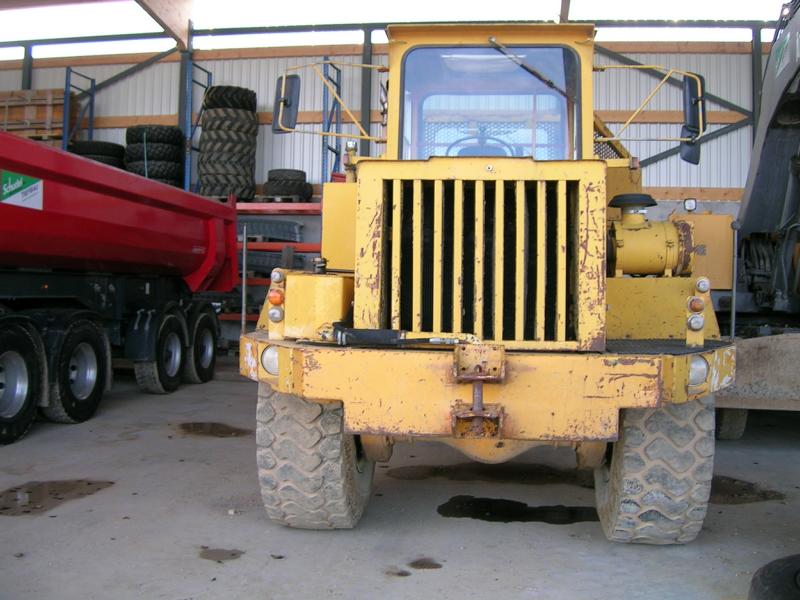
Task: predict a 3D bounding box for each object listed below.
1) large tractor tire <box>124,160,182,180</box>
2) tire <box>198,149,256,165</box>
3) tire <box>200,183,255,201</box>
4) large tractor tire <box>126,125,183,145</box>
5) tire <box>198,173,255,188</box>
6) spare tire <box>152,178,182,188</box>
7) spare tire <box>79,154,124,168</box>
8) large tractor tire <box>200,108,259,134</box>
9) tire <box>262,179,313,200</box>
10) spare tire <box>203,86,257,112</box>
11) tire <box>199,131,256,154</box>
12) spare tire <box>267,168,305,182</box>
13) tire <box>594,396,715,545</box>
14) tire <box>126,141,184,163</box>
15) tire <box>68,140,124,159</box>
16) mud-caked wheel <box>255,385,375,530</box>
[{"bbox_3d":[-4.699,-2.420,15.500,1.050,0.345,1.050,1,1,9],"label":"large tractor tire"},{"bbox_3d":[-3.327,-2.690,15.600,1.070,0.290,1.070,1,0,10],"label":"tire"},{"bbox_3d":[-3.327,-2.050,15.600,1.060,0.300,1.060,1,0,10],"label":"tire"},{"bbox_3d":[-4.694,-3.075,15.500,1.050,0.345,1.050,1,1,9],"label":"large tractor tire"},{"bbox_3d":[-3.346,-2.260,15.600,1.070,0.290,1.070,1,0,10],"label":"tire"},{"bbox_3d":[-4.835,-2.150,15.900,1.080,0.330,1.080,1,0,10],"label":"spare tire"},{"bbox_3d":[-5.877,-2.620,15.700,1.030,0.260,1.030,1,1,9],"label":"spare tire"},{"bbox_3d":[-3.288,-3.370,15.600,1.070,0.400,1.070,1,0,10],"label":"large tractor tire"},{"bbox_3d":[-2.080,-2.018,15.100,0.880,0.280,0.880,1,1,9],"label":"tire"},{"bbox_3d":[-3.288,-3.780,15.600,1.050,0.400,1.050,1,0,10],"label":"spare tire"},{"bbox_3d":[-3.238,-2.904,15.300,1.065,0.410,1.065,1,1,9],"label":"tire"},{"bbox_3d":[-2.099,-2.280,15.100,0.705,0.217,0.705,1,1,9],"label":"spare tire"},{"bbox_3d":[1.450,0.705,4.800,0.515,1.440,1.440,1,0,8],"label":"tire"},{"bbox_3d":[-4.845,-2.820,15.900,1.090,0.330,1.090,1,0,10],"label":"tire"},{"bbox_3d":[-5.885,-2.860,15.700,1.030,0.255,1.030,1,1,9],"label":"tire"},{"bbox_3d":[-0.495,0.680,5.050,0.520,1.470,1.480,1,1,3],"label":"mud-caked wheel"}]

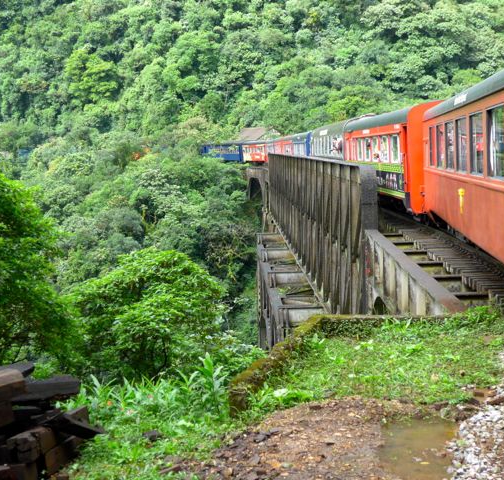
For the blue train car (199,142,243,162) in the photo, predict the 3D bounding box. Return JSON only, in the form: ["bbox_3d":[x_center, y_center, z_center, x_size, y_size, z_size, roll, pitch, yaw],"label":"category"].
[{"bbox_3d":[-3.200,-11.900,128.000,2.800,3.500,15.000,-3,6,-23],"label":"blue train car"}]

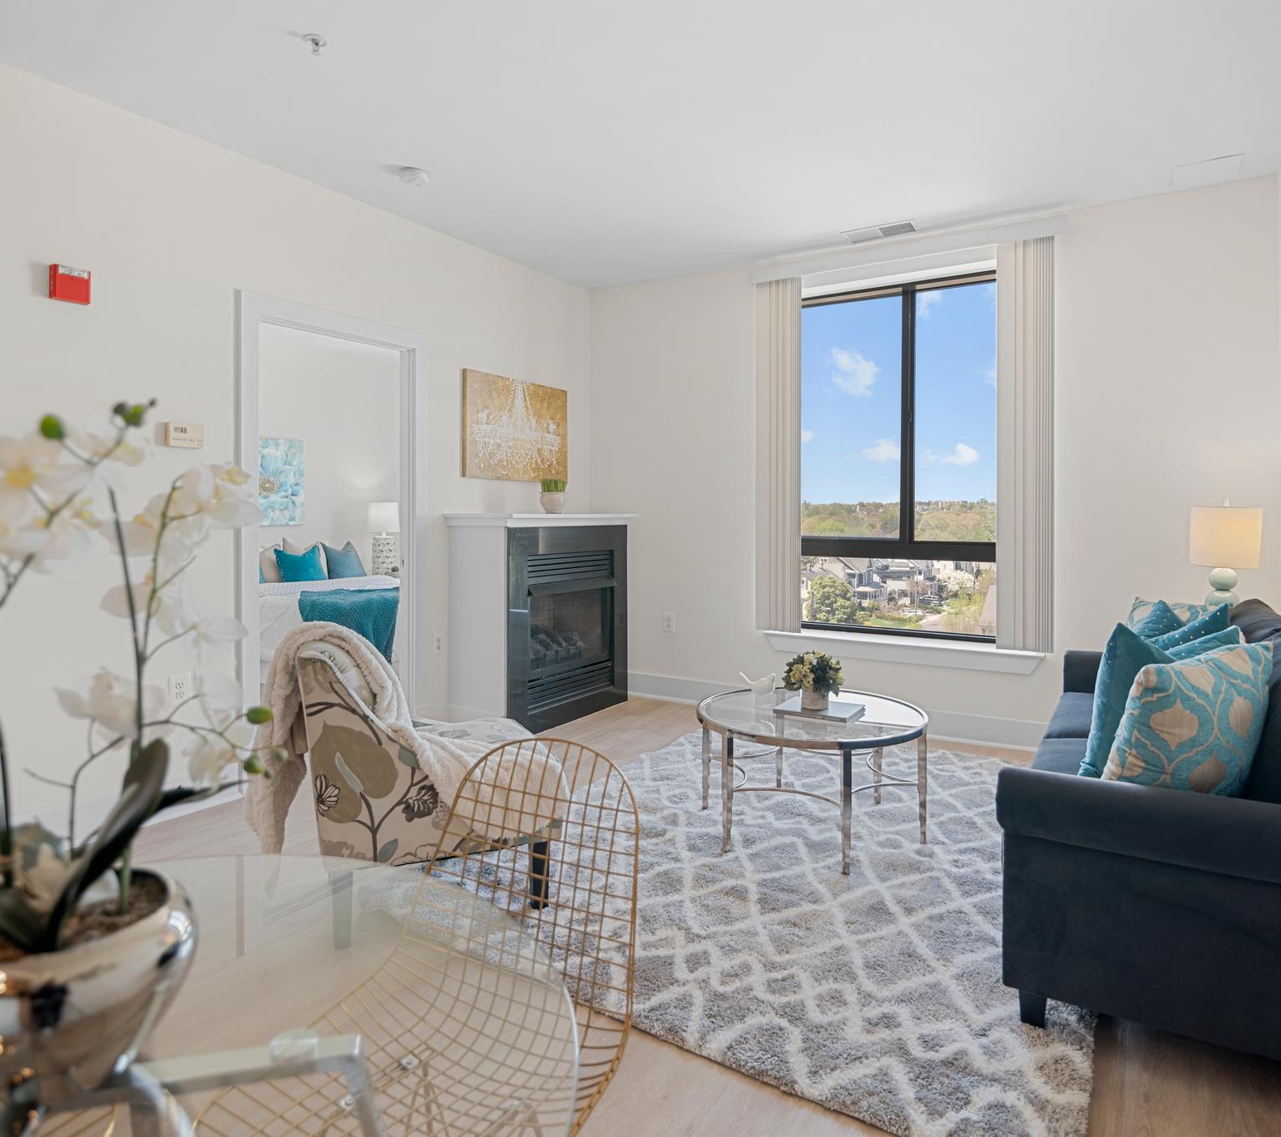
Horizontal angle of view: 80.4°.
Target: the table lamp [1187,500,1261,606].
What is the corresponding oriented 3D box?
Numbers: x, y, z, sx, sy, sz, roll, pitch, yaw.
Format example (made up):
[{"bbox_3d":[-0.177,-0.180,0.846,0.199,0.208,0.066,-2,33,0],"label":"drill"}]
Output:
[{"bbox_3d":[2.479,0.015,3.219,0.250,0.620,0.250,2,3,31],"label":"table lamp"}]

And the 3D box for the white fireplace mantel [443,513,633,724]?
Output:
[{"bbox_3d":[-0.563,0.309,4.758,0.430,1.250,1.280,2,3,33],"label":"white fireplace mantel"}]

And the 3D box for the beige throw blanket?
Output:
[{"bbox_3d":[-0.723,0.558,2.343,0.900,0.740,0.520,-1,3,-21],"label":"beige throw blanket"}]

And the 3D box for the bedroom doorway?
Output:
[{"bbox_3d":[-1.471,-0.140,3.659,0.130,2.140,1.000,2,3,31],"label":"bedroom doorway"}]

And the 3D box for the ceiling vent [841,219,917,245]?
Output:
[{"bbox_3d":[1.300,-1.816,4.111,0.380,0.025,0.190,2,3,34],"label":"ceiling vent"}]

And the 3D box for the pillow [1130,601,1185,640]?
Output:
[{"bbox_3d":[2.018,0.342,2.904,0.150,0.410,0.410,17,-8,-36],"label":"pillow"}]

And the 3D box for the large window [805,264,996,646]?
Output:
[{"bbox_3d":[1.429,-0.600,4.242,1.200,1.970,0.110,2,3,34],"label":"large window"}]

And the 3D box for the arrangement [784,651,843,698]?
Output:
[{"bbox_3d":[0.676,0.432,2.960,0.230,0.200,0.230,2,3,34],"label":"arrangement"}]

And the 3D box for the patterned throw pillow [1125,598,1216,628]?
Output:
[{"bbox_3d":[2.110,0.360,2.970,0.150,0.440,0.440,17,-5,-26],"label":"patterned throw pillow"}]

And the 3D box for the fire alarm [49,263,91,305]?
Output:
[{"bbox_3d":[-2.016,-1.006,2.692,0.050,0.120,0.110,2,3,33],"label":"fire alarm"}]

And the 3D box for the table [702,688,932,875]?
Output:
[{"bbox_3d":[0.662,0.791,2.982,0.870,0.455,0.870,0,3,0],"label":"table"}]

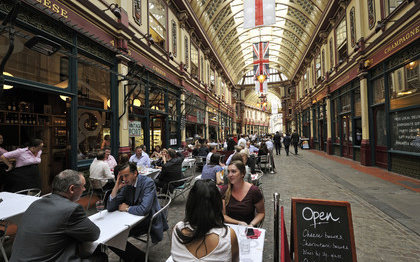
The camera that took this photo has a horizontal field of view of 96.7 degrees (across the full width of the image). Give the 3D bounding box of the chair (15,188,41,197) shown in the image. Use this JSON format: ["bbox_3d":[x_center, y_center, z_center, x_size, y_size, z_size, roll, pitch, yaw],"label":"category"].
[{"bbox_3d":[-2.967,1.304,2.801,0.530,0.740,0.560,-1,-1,16],"label":"chair"}]

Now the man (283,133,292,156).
[{"bbox_3d":[5.592,0.972,13.607,0.540,1.620,0.420,-1,-1,16],"label":"man"}]

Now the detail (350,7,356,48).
[{"bbox_3d":[7.610,-5.467,9.921,0.100,2.050,0.480,-1,-1,16],"label":"detail"}]

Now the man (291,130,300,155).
[{"bbox_3d":[6.447,0.873,14.107,0.560,1.810,0.420,-1,-1,16],"label":"man"}]

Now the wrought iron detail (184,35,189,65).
[{"bbox_3d":[-1.539,-5.233,12.328,0.100,2.050,0.480,-1,-1,16],"label":"wrought iron detail"}]

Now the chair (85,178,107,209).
[{"bbox_3d":[-2.126,1.317,3.934,0.530,0.740,0.560,-1,-1,16],"label":"chair"}]

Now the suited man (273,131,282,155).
[{"bbox_3d":[5.034,0.925,13.928,0.550,1.750,0.420,-1,-1,16],"label":"suited man"}]

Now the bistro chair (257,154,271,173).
[{"bbox_3d":[2.254,1.333,7.698,0.530,0.740,0.560,-1,-1,16],"label":"bistro chair"}]

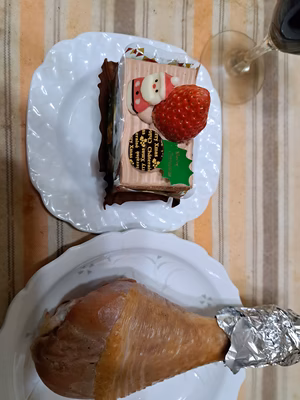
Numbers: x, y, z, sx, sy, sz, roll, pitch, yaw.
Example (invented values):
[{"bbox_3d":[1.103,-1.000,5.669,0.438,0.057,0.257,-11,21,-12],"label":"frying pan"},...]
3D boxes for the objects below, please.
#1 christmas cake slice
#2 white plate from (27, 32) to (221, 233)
[{"bbox_3d":[0.002,-0.057,0.217,0.072,0.073,0.118,2,91,-15],"label":"christmas cake slice"},{"bbox_3d":[-0.016,-0.055,0.247,0.168,0.021,0.168,0,91,-15],"label":"white plate"}]

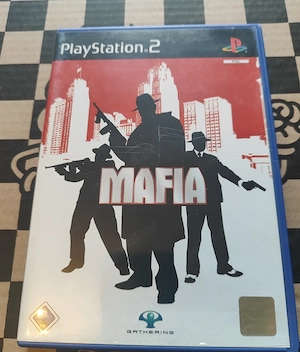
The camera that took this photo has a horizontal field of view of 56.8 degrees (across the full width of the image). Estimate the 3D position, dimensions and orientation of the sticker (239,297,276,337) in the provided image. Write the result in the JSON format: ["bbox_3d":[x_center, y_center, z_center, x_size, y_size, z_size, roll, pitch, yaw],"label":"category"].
[{"bbox_3d":[0.052,0.068,0.134,0.017,0.001,0.018,0,74,2],"label":"sticker"}]

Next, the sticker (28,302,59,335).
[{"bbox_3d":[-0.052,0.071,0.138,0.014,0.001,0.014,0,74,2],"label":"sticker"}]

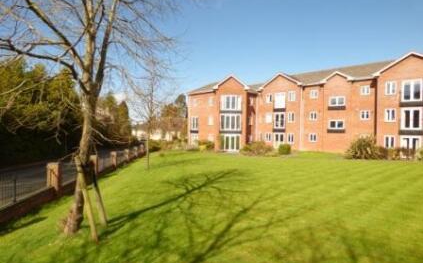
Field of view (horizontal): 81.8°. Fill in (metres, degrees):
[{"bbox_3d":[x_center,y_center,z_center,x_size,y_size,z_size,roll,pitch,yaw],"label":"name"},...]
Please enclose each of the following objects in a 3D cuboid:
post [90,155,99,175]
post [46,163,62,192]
[{"bbox_3d":[-5.795,1.684,12.100,0.360,1.020,0.360,0,2,-7],"label":"post"},{"bbox_3d":[-5.317,1.563,8.300,0.370,1.040,0.370,0,2,-7],"label":"post"}]

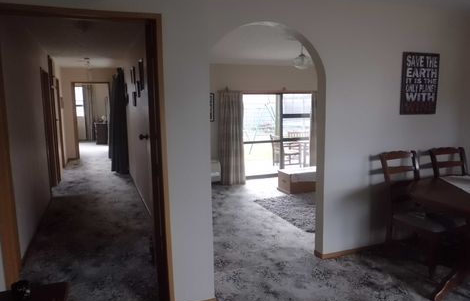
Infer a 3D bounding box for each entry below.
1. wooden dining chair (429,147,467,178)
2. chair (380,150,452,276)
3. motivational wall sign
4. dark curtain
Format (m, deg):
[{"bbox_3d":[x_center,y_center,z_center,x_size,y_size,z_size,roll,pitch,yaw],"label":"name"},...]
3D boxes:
[{"bbox_3d":[2.207,0.511,3.245,0.450,0.980,0.550,-4,8,-18],"label":"wooden dining chair"},{"bbox_3d":[1.687,0.541,3.098,0.450,0.980,0.560,-4,8,-18],"label":"chair"},{"bbox_3d":[1.802,-0.644,3.303,0.450,0.590,0.025,-4,8,-18],"label":"motivational wall sign"},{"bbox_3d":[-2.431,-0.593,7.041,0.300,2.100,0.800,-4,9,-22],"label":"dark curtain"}]

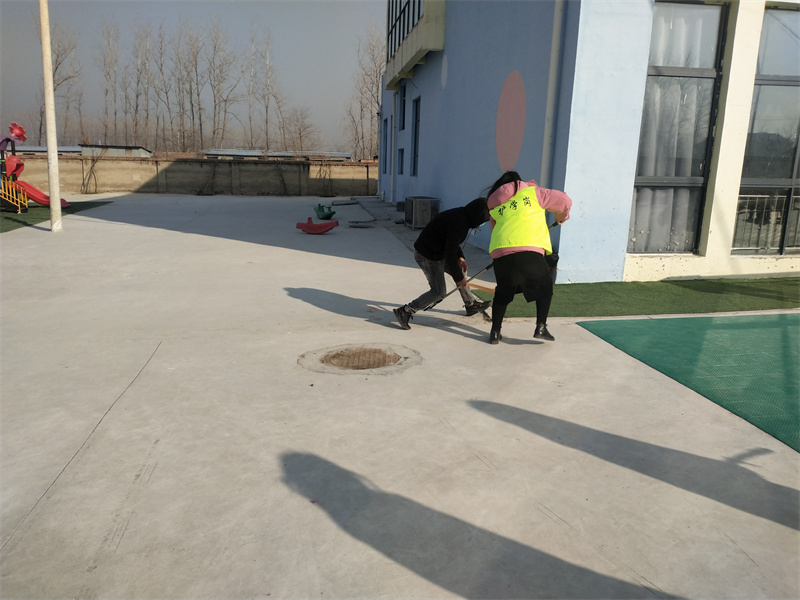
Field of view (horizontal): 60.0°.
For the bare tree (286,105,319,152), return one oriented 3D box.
[{"bbox_3d":[-8.842,-14.331,62.805,2.899,6.529,2.899,0,11,-8],"label":"bare tree"}]

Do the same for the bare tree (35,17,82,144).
[{"bbox_3d":[-27.518,-16.651,56.674,3.924,12.315,3.924,-3,12,-25],"label":"bare tree"}]

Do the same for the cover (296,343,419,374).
[{"bbox_3d":[-0.316,0.474,5.550,0.950,0.040,0.950,0,11,-8],"label":"cover"}]

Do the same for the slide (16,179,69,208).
[{"bbox_3d":[-10.488,-3.142,20.199,1.800,0.820,0.650,2,11,4],"label":"slide"}]

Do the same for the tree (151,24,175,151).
[{"bbox_3d":[-20.107,-17.081,59.592,2.235,12.483,2.235,-2,12,-18],"label":"tree"}]

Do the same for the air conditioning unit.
[{"bbox_3d":[0.598,-2.132,16.979,0.620,0.740,0.920,0,11,-8],"label":"air conditioning unit"}]

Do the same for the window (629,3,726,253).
[{"bbox_3d":[3.734,-2.242,9.330,1.150,3.250,0.120,0,11,-8],"label":"window"}]

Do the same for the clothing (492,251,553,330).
[{"bbox_3d":[1.057,-0.094,6.167,0.540,0.710,0.370,0,11,-11],"label":"clothing"}]

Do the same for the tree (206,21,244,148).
[{"bbox_3d":[-15.211,-17.565,60.917,3.339,13.216,3.339,-1,11,-14],"label":"tree"}]

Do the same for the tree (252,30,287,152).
[{"bbox_3d":[-11.585,-17.329,61.754,3.028,12.650,3.028,0,11,-11],"label":"tree"}]

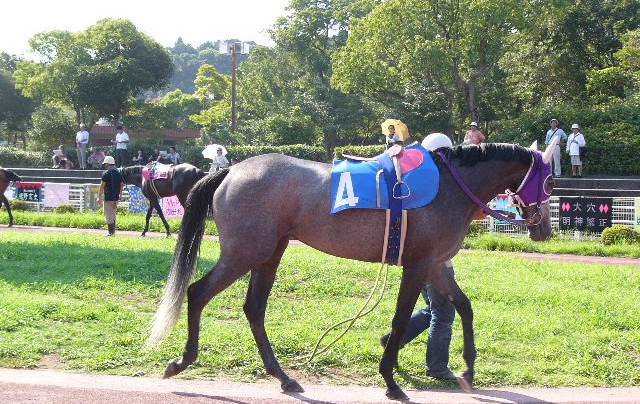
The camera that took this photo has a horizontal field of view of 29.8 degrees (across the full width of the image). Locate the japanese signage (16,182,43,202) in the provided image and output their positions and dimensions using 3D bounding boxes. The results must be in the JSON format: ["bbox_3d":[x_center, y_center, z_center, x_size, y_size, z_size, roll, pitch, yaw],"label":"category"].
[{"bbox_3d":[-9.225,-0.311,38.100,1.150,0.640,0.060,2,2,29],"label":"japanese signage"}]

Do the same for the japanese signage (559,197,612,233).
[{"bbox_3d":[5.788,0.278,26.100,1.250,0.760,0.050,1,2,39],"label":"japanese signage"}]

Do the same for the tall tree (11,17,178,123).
[{"bbox_3d":[-11.308,-5.816,60.000,7.900,6.600,7.300,0,2,0],"label":"tall tree"}]

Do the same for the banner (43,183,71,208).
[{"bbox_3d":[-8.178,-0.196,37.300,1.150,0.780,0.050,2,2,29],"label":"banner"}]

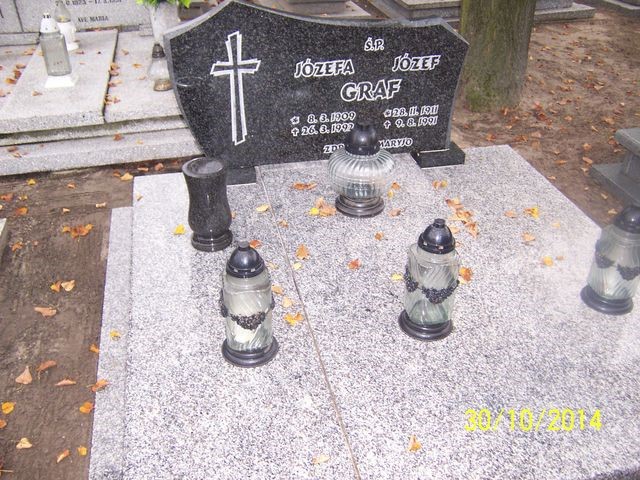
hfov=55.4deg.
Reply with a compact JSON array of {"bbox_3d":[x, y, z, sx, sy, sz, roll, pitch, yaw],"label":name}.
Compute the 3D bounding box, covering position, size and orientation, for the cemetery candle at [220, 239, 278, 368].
[{"bbox_3d":[-0.175,0.144,1.474,0.143,0.324,0.143,-6,34,-11],"label":"cemetery candle"}]

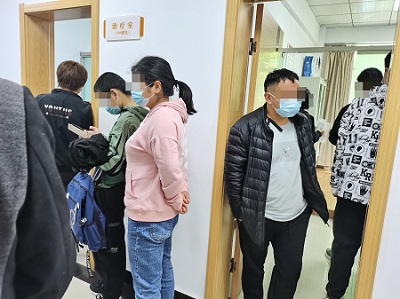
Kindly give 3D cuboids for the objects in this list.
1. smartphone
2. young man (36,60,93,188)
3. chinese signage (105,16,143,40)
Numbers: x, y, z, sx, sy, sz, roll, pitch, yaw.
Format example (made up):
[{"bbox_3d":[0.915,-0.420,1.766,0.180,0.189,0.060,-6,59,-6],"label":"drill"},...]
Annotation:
[{"bbox_3d":[-0.763,-0.112,1.890,0.160,0.010,0.076,29,-32,0],"label":"smartphone"},{"bbox_3d":[-1.003,0.210,2.240,0.480,1.700,0.310,7,9,18],"label":"young man"},{"bbox_3d":[-0.491,-0.783,1.943,0.332,0.156,0.022,8,10,27],"label":"chinese signage"}]

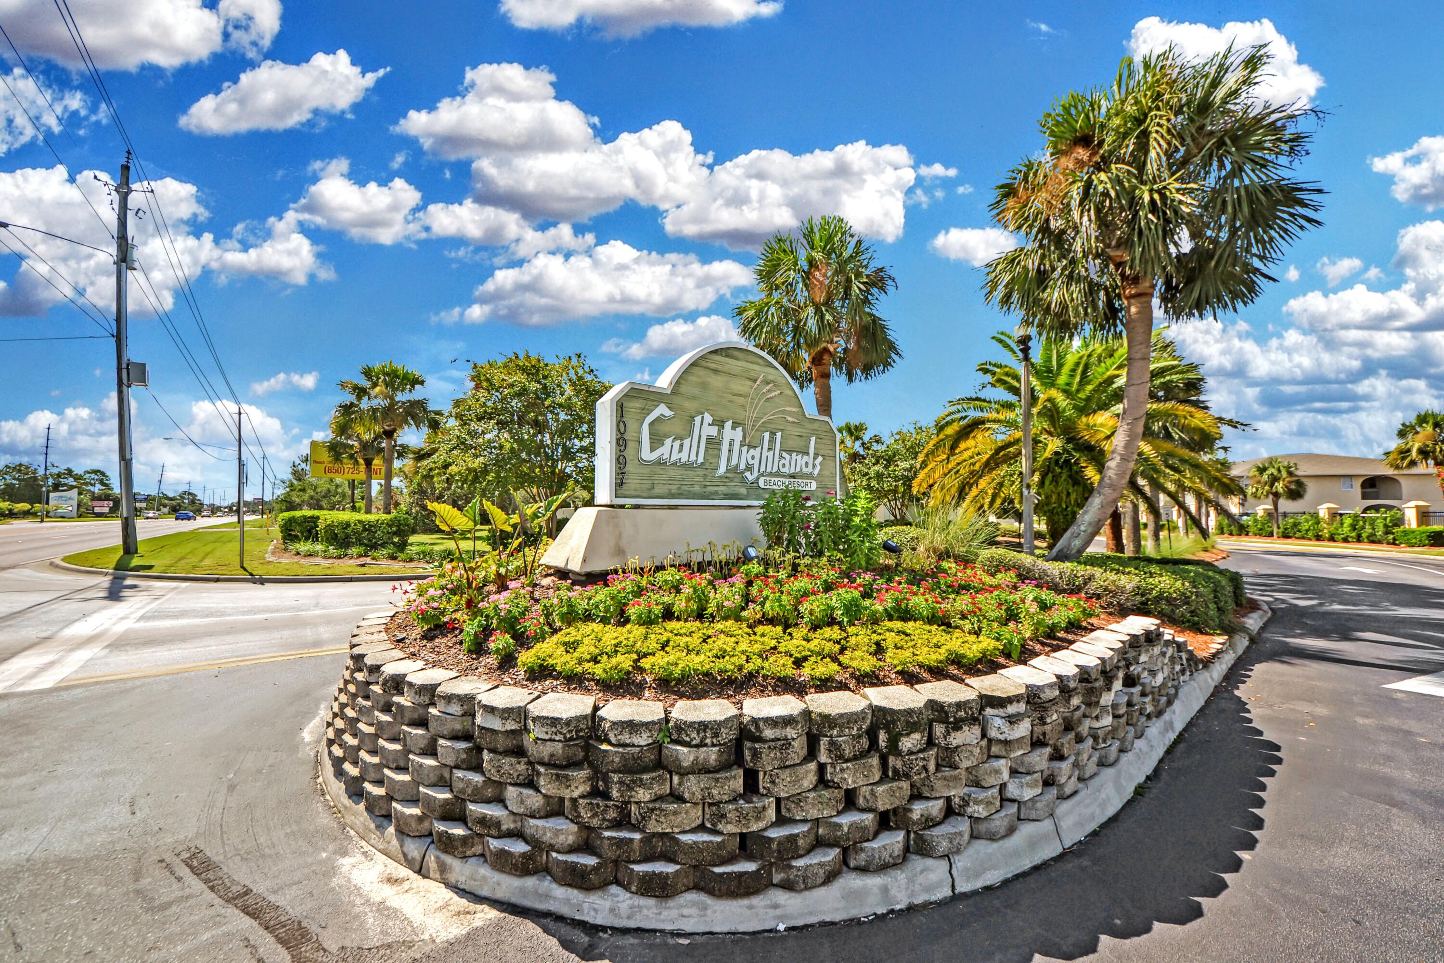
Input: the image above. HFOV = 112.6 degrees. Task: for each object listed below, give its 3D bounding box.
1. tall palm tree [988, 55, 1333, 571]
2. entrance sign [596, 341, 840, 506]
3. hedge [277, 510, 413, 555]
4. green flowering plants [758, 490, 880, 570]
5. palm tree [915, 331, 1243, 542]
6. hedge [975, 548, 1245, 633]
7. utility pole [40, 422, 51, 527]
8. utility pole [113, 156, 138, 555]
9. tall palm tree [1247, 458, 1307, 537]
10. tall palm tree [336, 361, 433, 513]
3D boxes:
[{"bbox_3d":[7.100,-3.197,8.360,4.400,9.300,4.400,0,-3,0],"label":"tall palm tree"},{"bbox_3d":[0.178,-0.629,5.423,3.230,1.785,0.302,3,-4,-39],"label":"entrance sign"},{"bbox_3d":[-13.650,1.846,17.620,4.400,1.300,1.600,0,-3,5],"label":"hedge"},{"bbox_3d":[1.250,0.621,6.324,1.500,1.050,0.800,0,-3,0],"label":"green flowering plants"},{"bbox_3d":[9.127,-0.885,12.668,6.500,5.762,6.500,-2,-4,36],"label":"palm tree"},{"bbox_3d":[5.600,1.541,7.527,1.350,0.650,3.600,1,-3,-21],"label":"hedge"},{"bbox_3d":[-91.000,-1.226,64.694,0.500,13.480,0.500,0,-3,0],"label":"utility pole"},{"bbox_3d":[-19.828,-4.362,16.064,0.380,13.537,0.400,-8,-4,44],"label":"utility pole"},{"bbox_3d":[29.900,0.898,25.994,2.150,4.330,2.150,0,-3,0],"label":"tall palm tree"},{"bbox_3d":[-14.370,-1.174,20.596,3.300,7.511,3.300,2,-4,-35],"label":"tall palm tree"}]

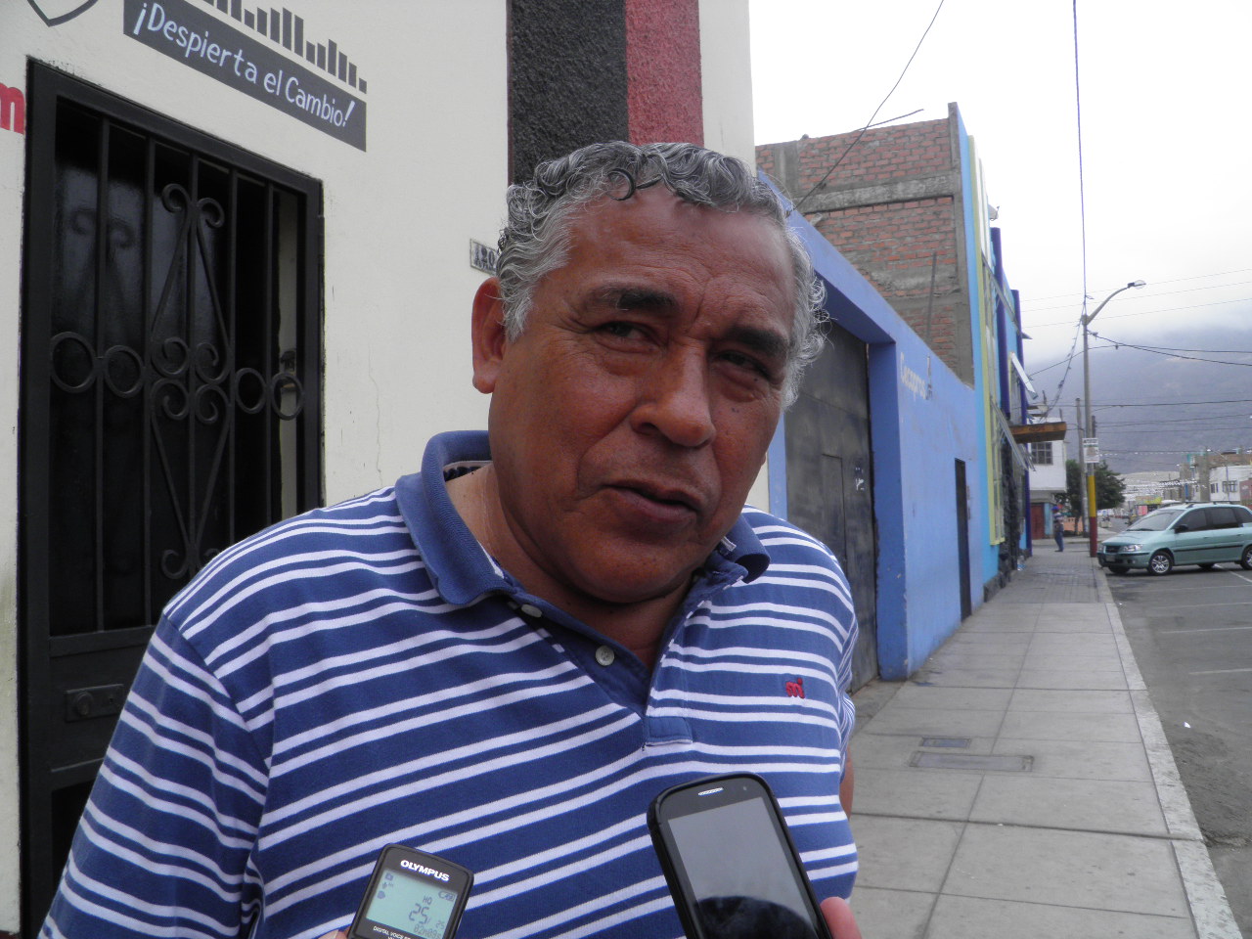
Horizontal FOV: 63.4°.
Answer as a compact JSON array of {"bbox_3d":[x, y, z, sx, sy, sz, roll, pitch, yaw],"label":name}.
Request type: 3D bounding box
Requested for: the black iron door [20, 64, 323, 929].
[{"bbox_3d":[-0.838,0.418,1.946,0.070,2.200,0.743,-2,-3,24],"label":"black iron door"}]

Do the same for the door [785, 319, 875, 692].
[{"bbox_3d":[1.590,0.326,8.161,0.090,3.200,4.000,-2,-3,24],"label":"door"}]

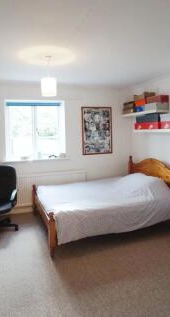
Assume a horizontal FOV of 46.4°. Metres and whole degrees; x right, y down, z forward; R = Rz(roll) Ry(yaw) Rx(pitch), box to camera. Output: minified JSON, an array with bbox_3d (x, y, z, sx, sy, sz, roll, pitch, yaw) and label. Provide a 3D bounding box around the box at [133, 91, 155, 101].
[{"bbox_3d":[1.072,-1.091,3.539,0.220,0.100,0.300,-3,5,-20],"label":"box"}]

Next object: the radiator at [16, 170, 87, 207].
[{"bbox_3d":[-0.672,0.562,3.809,1.550,0.580,0.100,-3,5,-20],"label":"radiator"}]

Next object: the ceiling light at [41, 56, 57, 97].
[{"bbox_3d":[-0.454,-1.040,2.525,0.210,0.490,0.210,-3,5,-20],"label":"ceiling light"}]

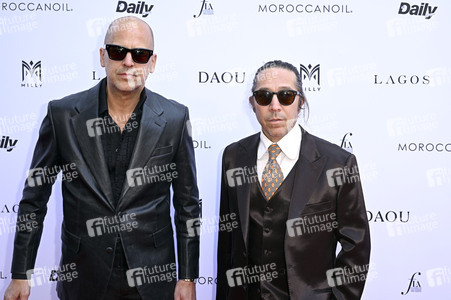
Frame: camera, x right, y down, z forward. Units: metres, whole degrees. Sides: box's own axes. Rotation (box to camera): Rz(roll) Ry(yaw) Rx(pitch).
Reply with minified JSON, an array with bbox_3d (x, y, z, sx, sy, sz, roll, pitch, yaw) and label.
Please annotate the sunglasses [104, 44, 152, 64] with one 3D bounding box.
[{"bbox_3d":[-0.315,-0.307,1.841,0.147,0.050,0.145,6,5,-12],"label":"sunglasses"}]

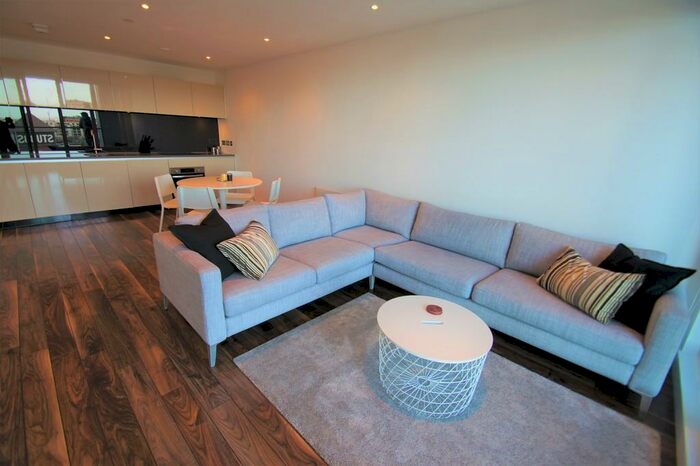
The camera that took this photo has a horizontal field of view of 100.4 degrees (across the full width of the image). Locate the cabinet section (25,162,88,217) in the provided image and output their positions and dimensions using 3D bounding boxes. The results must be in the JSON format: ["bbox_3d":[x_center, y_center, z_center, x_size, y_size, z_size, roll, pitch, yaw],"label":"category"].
[{"bbox_3d":[-4.280,-0.685,4.262,0.580,0.733,0.600,20,24,39],"label":"cabinet section"}]

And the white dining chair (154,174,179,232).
[{"bbox_3d":[-2.307,-0.388,4.064,0.490,0.790,0.440,2,19,-4],"label":"white dining chair"}]

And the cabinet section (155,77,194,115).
[{"bbox_3d":[-3.135,-2.369,5.112,0.350,0.560,0.600,20,24,39],"label":"cabinet section"}]

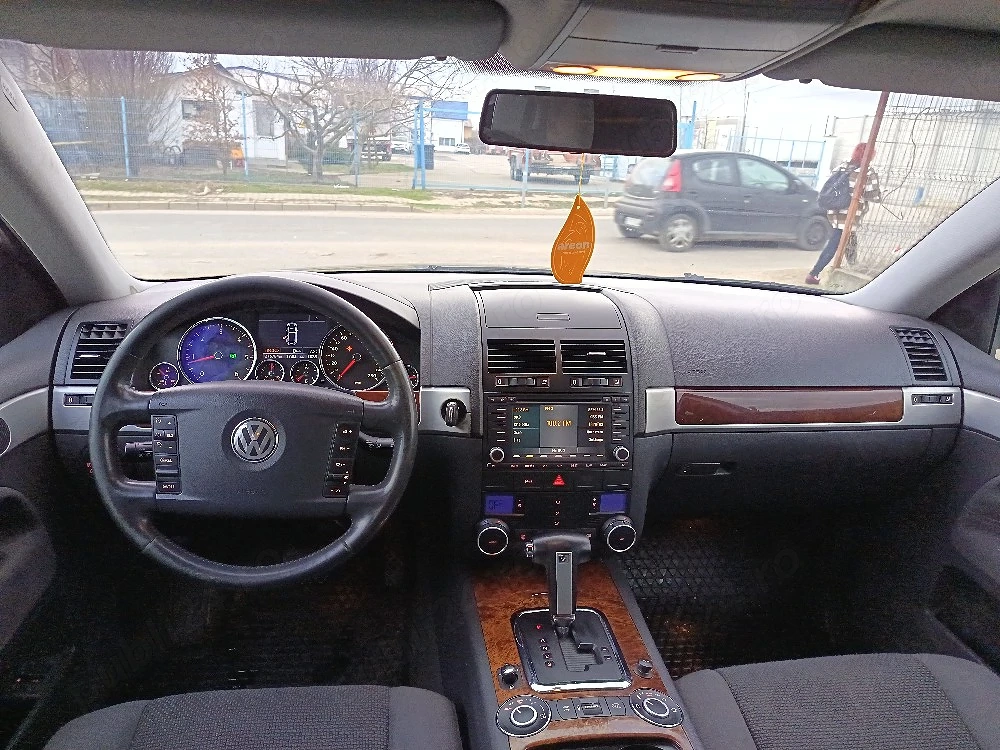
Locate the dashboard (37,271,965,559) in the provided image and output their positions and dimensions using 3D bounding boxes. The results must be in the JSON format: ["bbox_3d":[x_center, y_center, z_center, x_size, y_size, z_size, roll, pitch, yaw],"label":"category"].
[{"bbox_3d":[0.063,0.046,1.243,1.490,0.407,0.505,0,16,-9],"label":"dashboard"}]

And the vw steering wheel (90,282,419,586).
[{"bbox_3d":[-0.296,0.072,0.880,0.385,0.385,0.100,0,-3,-9],"label":"vw steering wheel"}]

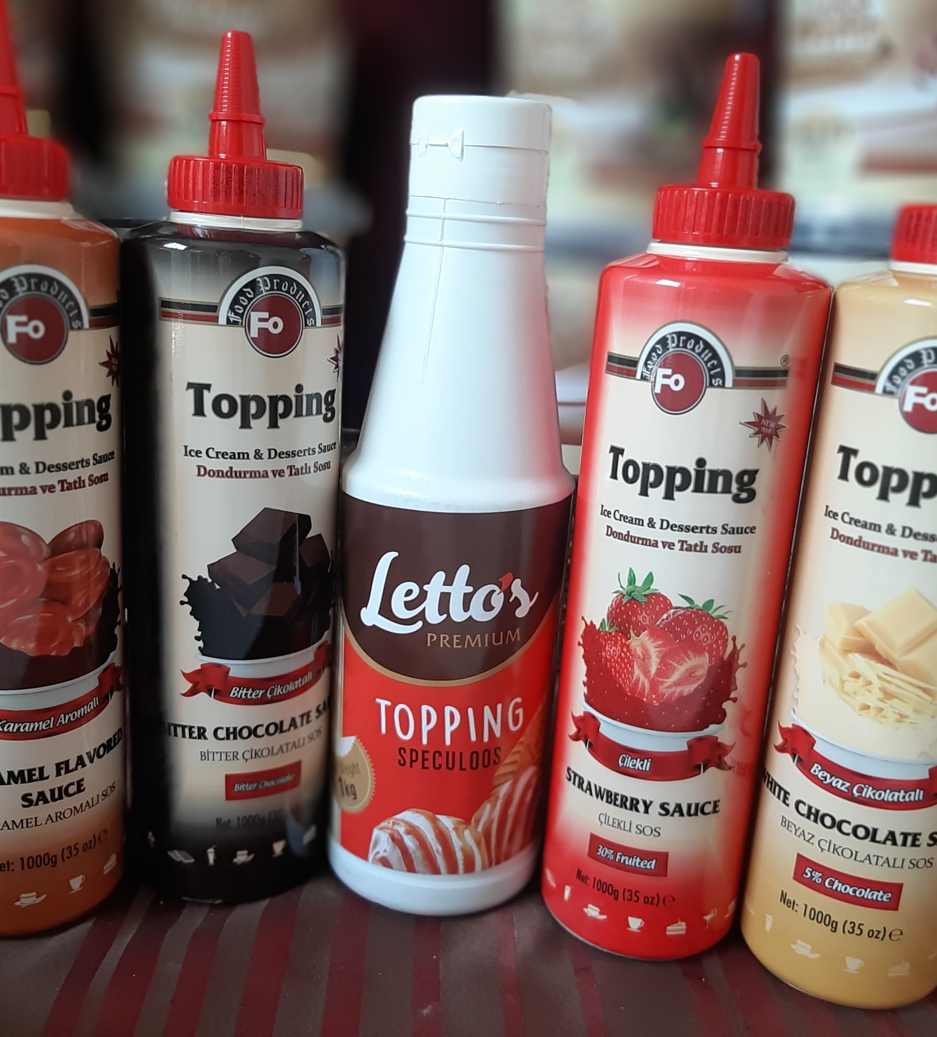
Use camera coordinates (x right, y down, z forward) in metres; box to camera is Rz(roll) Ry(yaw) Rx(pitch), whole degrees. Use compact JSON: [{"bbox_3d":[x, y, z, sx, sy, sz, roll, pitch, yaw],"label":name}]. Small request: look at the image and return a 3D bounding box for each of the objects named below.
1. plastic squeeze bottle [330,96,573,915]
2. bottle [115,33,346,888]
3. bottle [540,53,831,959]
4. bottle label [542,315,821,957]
[{"bbox_3d":[-0.004,-0.002,0.375,0.082,0.276,0.082,2,15,-7],"label":"plastic squeeze bottle"},{"bbox_3d":[-0.079,-0.008,0.351,0.069,0.290,0.069,-4,17,-29],"label":"bottle"},{"bbox_3d":[0.069,0.006,0.337,0.069,0.290,0.069,9,15,18],"label":"bottle"},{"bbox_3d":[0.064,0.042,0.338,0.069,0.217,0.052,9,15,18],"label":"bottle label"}]

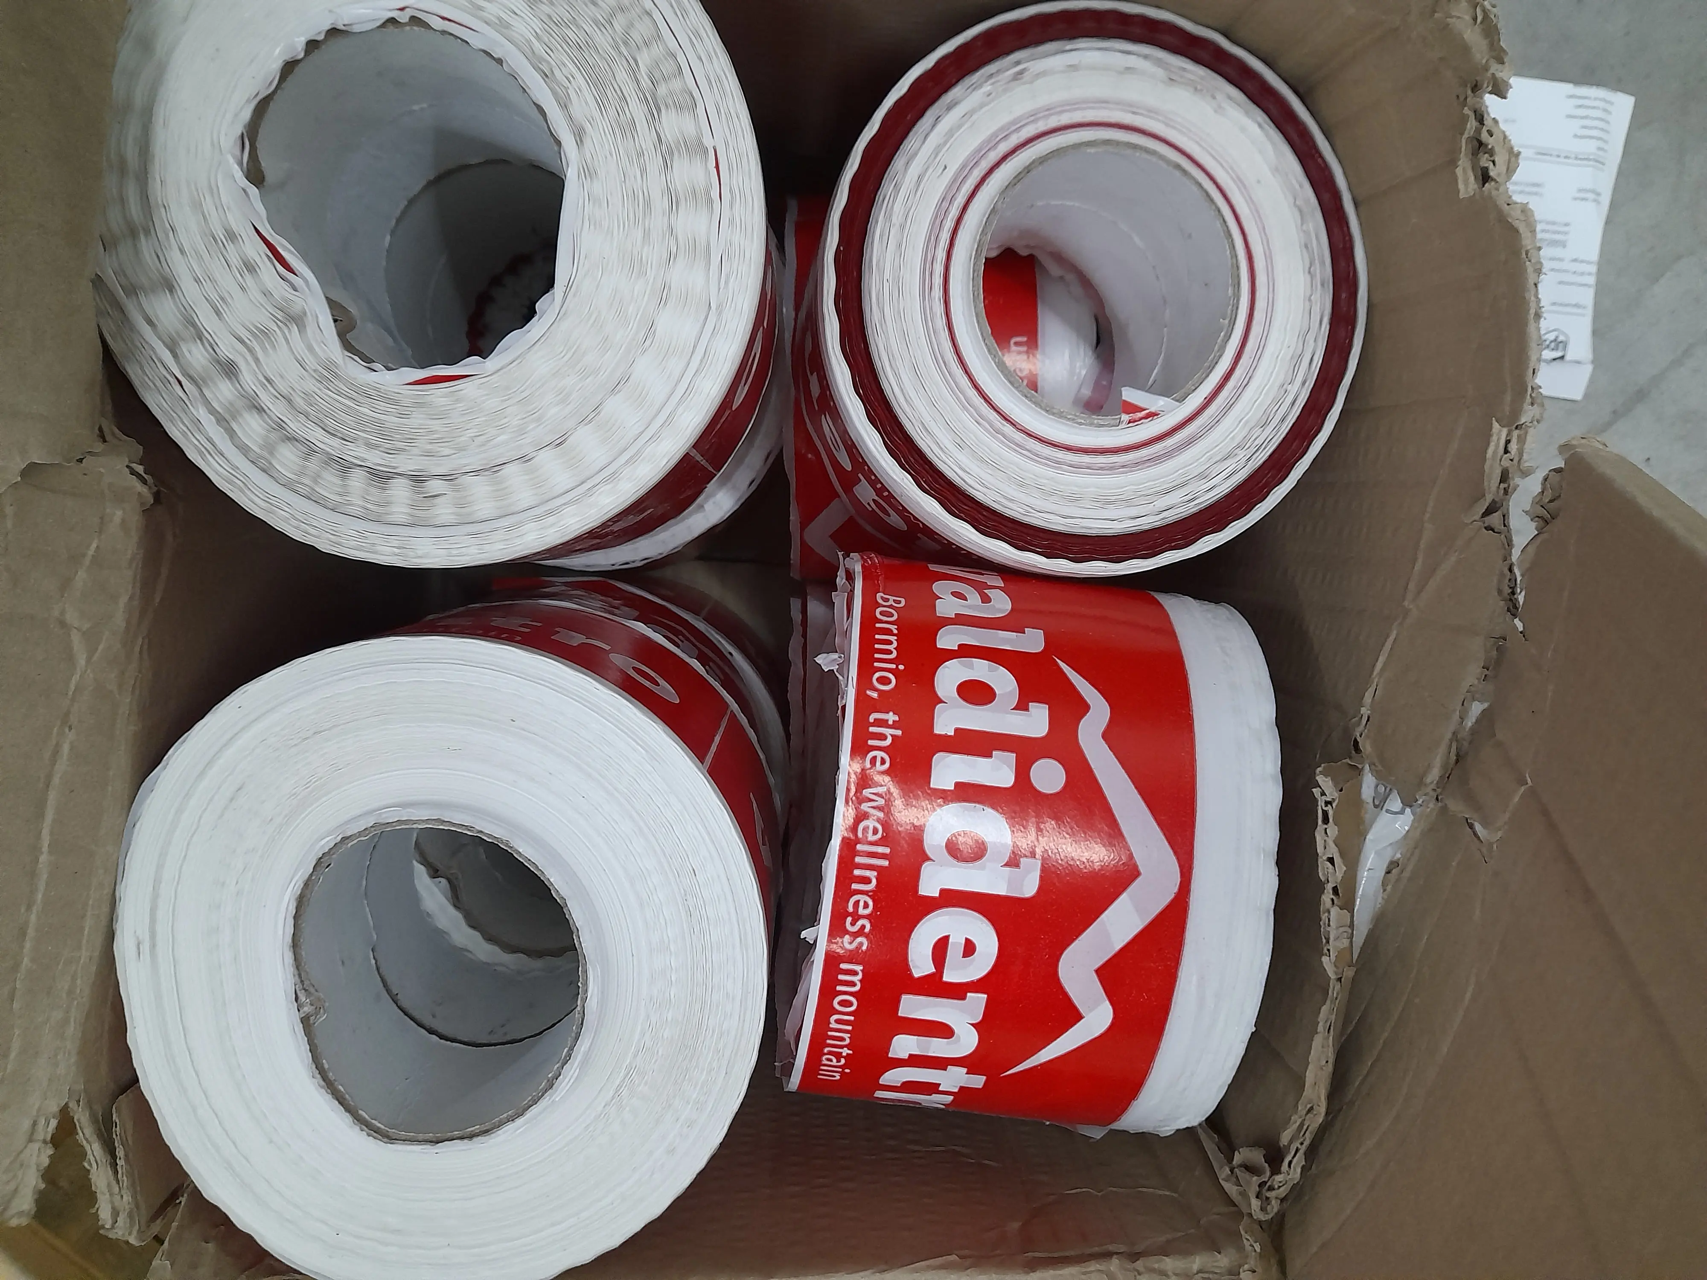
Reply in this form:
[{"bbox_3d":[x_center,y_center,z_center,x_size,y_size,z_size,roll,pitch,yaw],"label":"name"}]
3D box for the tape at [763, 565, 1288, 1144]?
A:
[{"bbox_3d":[0.045,0.061,0.384,0.113,0.163,0.163,7,93,-3],"label":"tape"}]

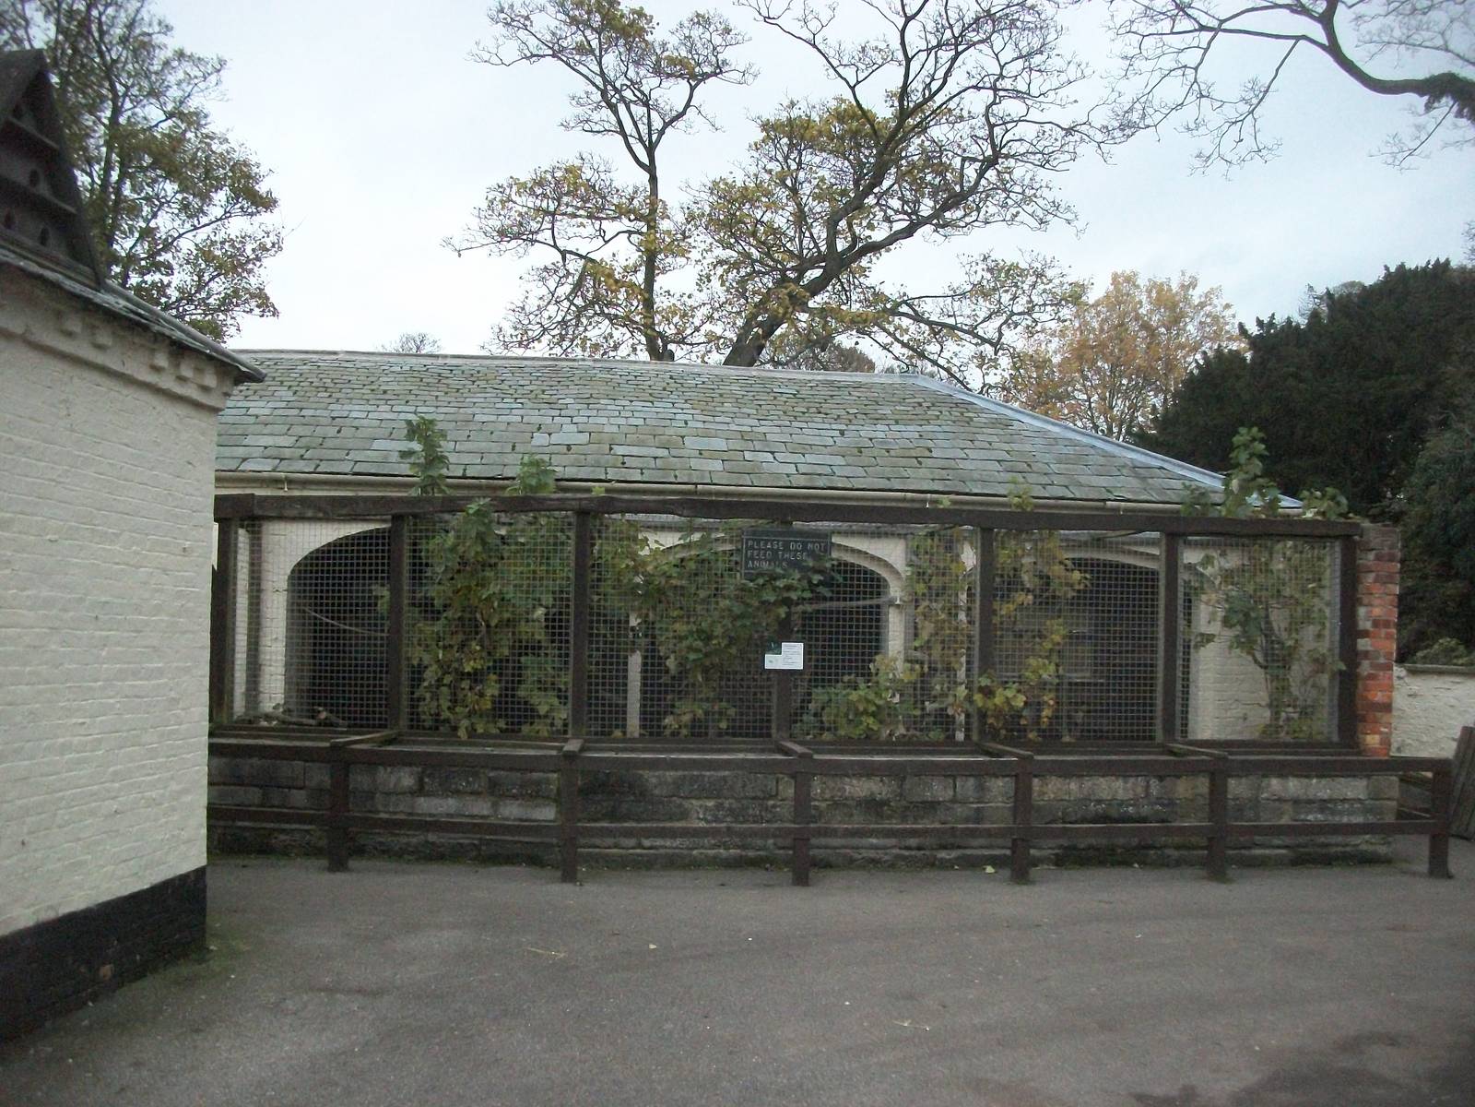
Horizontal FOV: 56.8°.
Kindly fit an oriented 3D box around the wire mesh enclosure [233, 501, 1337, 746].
[{"bbox_3d":[0.371,0.582,10.995,8.660,1.780,1.700,1,-4,-1],"label":"wire mesh enclosure"}]

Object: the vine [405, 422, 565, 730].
[{"bbox_3d":[-1.955,0.188,10.598,1.340,2.490,0.850,1,-4,-1],"label":"vine"}]

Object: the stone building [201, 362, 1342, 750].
[{"bbox_3d":[-0.677,0.015,14.620,11.000,4.170,5.800,1,-4,-1],"label":"stone building"}]

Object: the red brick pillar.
[{"bbox_3d":[4.801,0.684,10.421,0.340,1.780,0.350,1,-4,-1],"label":"red brick pillar"}]

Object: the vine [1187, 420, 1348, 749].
[{"bbox_3d":[4.168,0.249,10.768,1.310,2.510,0.850,1,-4,-1],"label":"vine"}]

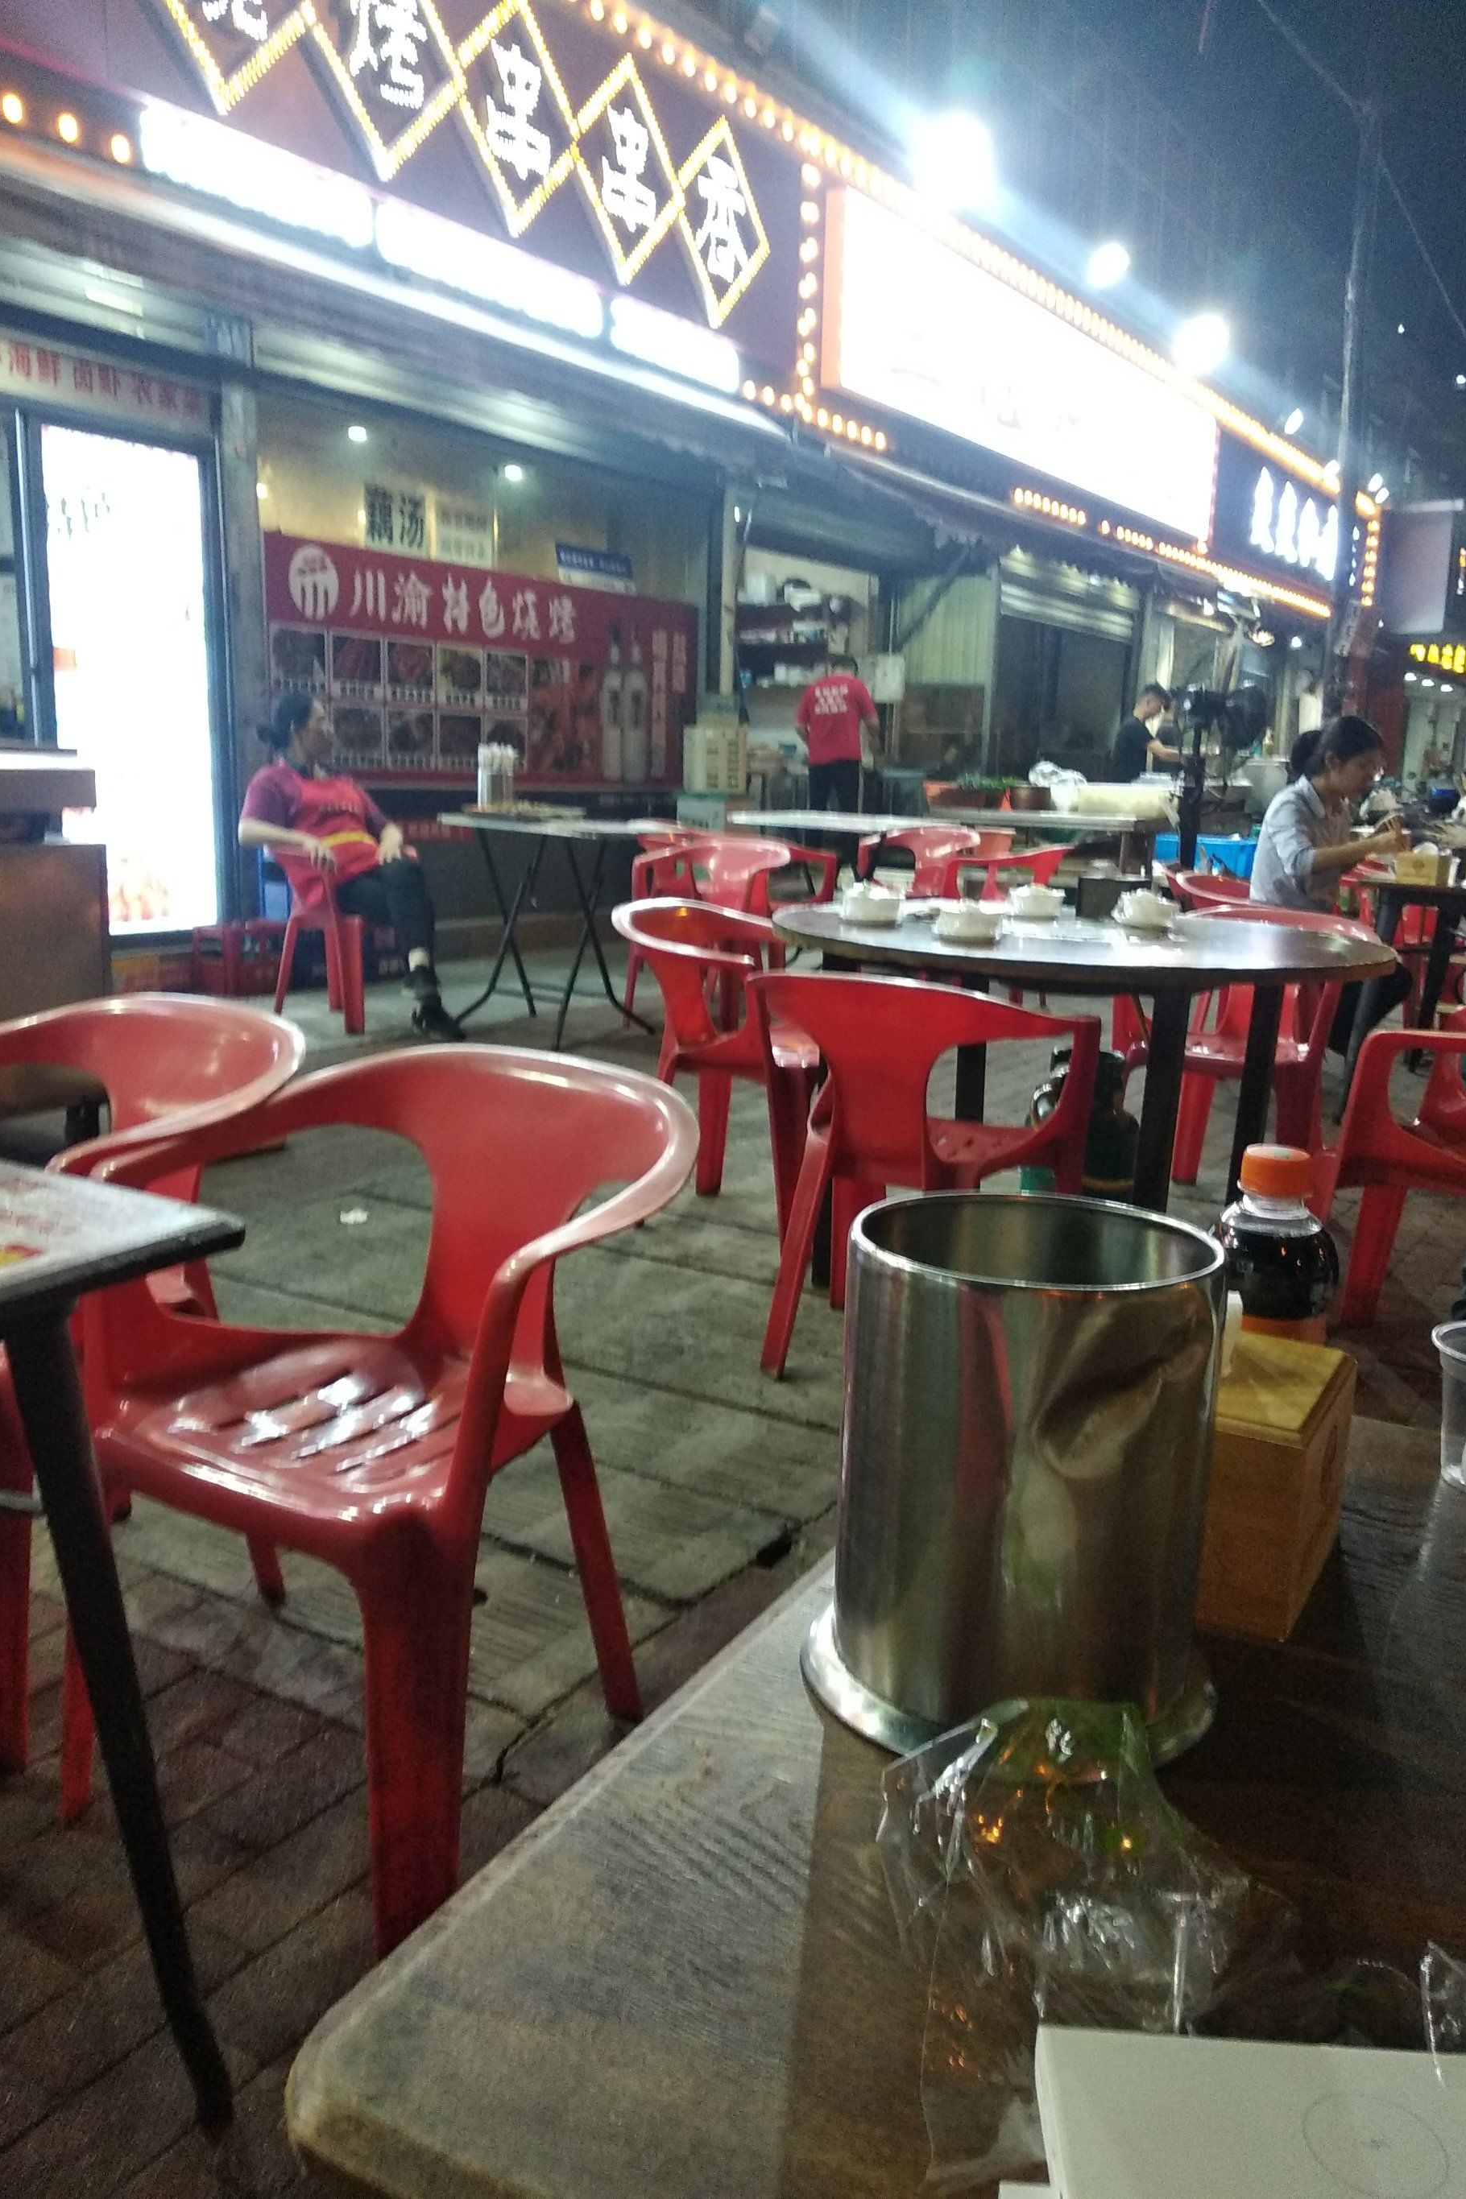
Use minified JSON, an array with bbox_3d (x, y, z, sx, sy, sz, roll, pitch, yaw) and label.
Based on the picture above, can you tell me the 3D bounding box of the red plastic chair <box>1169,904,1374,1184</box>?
[{"bbox_3d":[1.311,-0.097,4.224,0.560,0.745,0.530,8,13,32],"label":"red plastic chair"}]

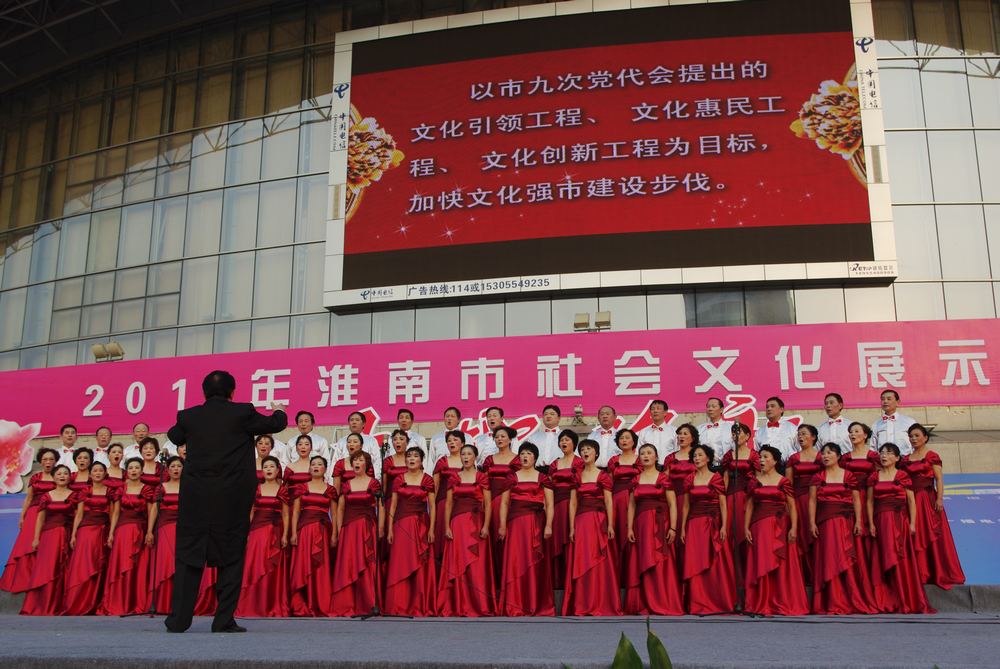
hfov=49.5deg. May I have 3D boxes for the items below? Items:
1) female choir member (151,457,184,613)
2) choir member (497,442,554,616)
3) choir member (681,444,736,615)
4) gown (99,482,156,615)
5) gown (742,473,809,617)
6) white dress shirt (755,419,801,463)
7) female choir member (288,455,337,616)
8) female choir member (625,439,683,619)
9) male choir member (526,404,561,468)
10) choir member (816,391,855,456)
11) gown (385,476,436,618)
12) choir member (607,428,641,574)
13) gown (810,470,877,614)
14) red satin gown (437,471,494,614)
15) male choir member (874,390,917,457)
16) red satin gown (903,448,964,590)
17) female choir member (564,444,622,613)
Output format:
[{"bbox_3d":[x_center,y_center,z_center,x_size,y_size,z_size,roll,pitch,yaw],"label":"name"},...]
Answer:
[{"bbox_3d":[-3.429,2.090,11.299,0.520,1.638,0.400,1,-13,-7],"label":"female choir member"},{"bbox_3d":[0.267,1.876,10.528,0.560,1.660,0.480,-2,-13,8],"label":"choir member"},{"bbox_3d":[2.017,1.879,10.536,0.520,1.624,0.400,-4,-13,15],"label":"choir member"},{"bbox_3d":[-4.001,2.306,11.665,0.550,1.357,0.460,2,-13,-10],"label":"gown"},{"bbox_3d":[2.673,2.041,10.487,0.600,1.310,0.480,-4,-14,18],"label":"gown"},{"bbox_3d":[3.018,1.227,11.721,0.490,0.600,0.290,-5,-14,19],"label":"white dress shirt"},{"bbox_3d":[-1.886,2.028,11.024,0.510,1.608,0.430,1,-13,-6],"label":"female choir member"},{"bbox_3d":[1.502,1.882,10.545,0.570,1.629,0.480,-4,-13,14],"label":"female choir member"},{"bbox_3d":[0.579,1.651,12.086,0.500,1.738,0.310,-3,-13,10],"label":"male choir member"},{"bbox_3d":[3.530,1.467,11.201,0.510,1.740,0.300,-6,-14,23],"label":"choir member"},{"bbox_3d":[-0.877,2.072,10.689,0.520,1.360,0.450,-1,-13,2],"label":"gown"},{"bbox_3d":[1.324,1.791,11.294,0.520,1.622,0.400,-3,-13,12],"label":"choir member"},{"bbox_3d":[3.249,1.962,10.315,0.580,1.353,0.460,-4,-13,16],"label":"gown"},{"bbox_3d":[-0.318,2.036,10.641,0.540,1.400,0.450,-2,-13,6],"label":"red satin gown"},{"bbox_3d":[4.169,1.447,11.336,0.500,1.746,0.310,-6,-14,22],"label":"male choir member"},{"bbox_3d":[4.300,1.833,10.805,0.470,1.358,0.410,-7,-15,28],"label":"red satin gown"},{"bbox_3d":[0.899,1.861,10.548,0.560,1.685,0.460,-2,-13,8],"label":"female choir member"}]

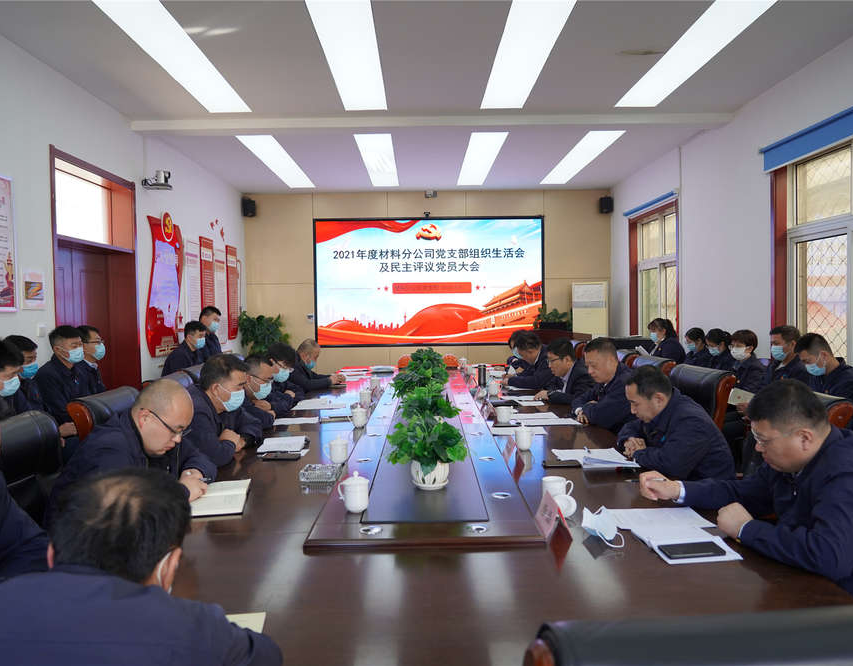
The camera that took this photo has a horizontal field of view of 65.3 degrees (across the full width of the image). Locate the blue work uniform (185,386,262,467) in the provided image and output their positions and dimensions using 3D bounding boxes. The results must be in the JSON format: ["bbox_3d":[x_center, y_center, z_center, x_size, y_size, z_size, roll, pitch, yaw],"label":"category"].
[{"bbox_3d":[-1.002,0.533,3.029,0.500,0.600,0.550,-1,2,1],"label":"blue work uniform"}]

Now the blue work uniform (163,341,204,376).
[{"bbox_3d":[-2.041,0.415,5.708,0.450,0.640,0.500,-1,2,0],"label":"blue work uniform"}]

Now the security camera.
[{"bbox_3d":[-2.732,-1.552,6.724,0.290,0.220,0.200,-1,2,-1],"label":"security camera"}]

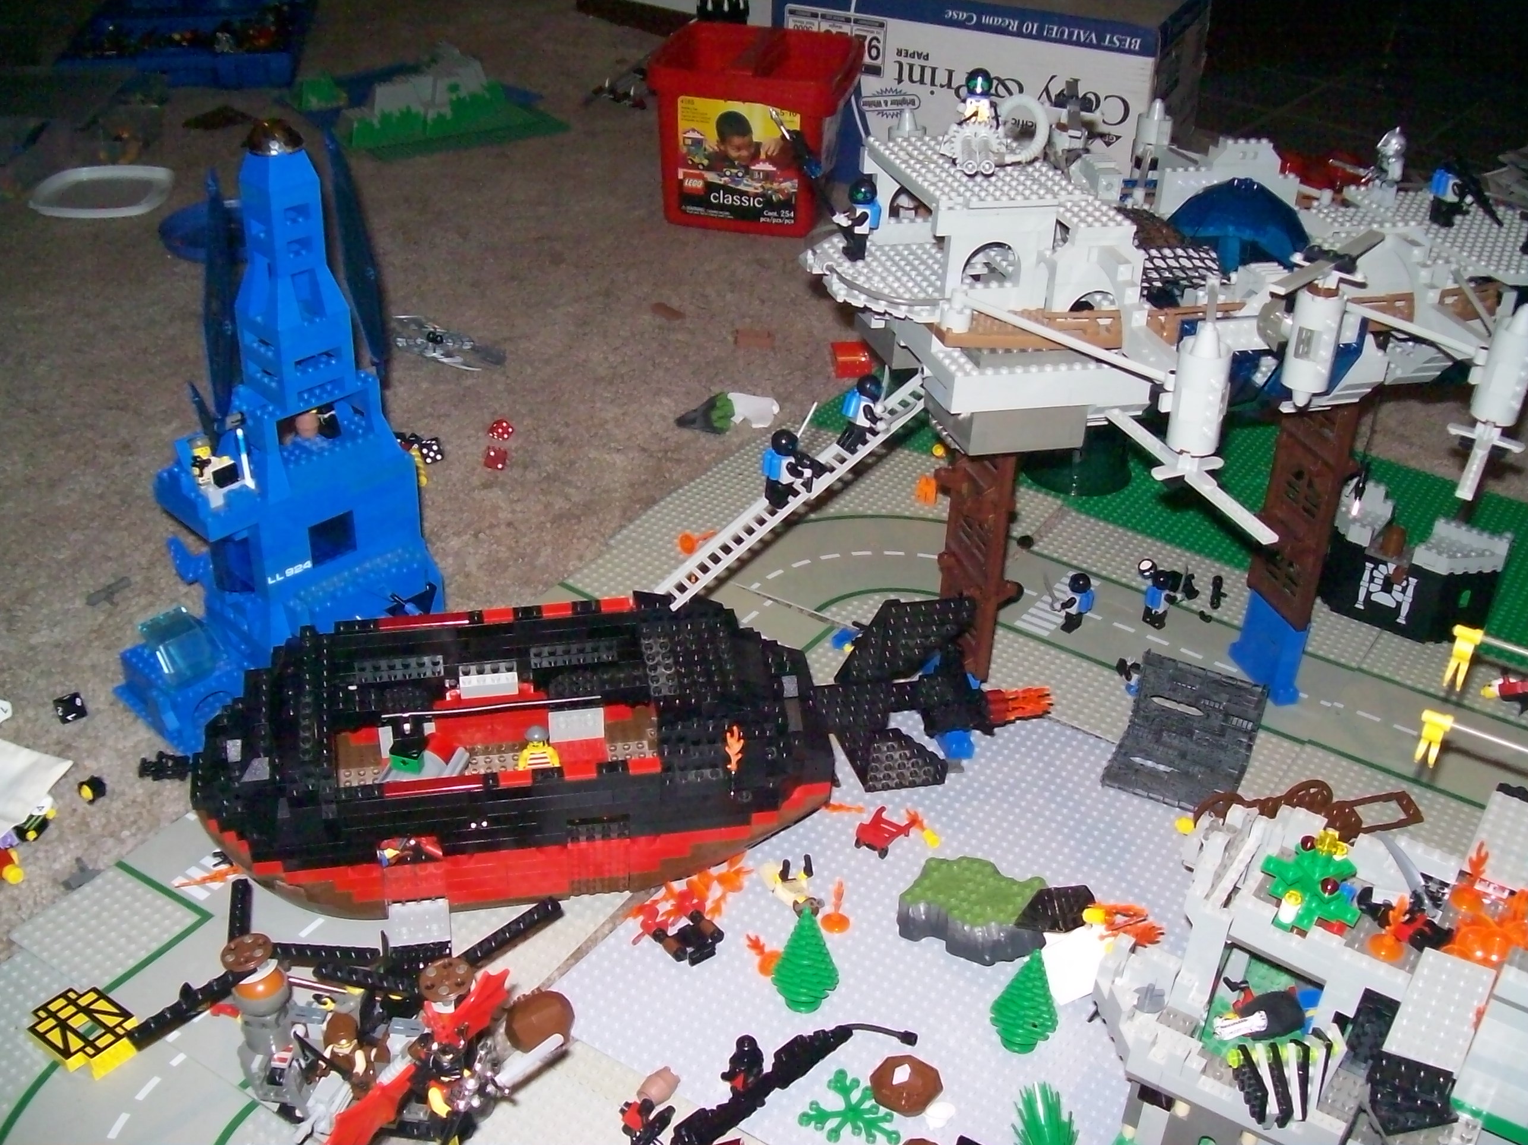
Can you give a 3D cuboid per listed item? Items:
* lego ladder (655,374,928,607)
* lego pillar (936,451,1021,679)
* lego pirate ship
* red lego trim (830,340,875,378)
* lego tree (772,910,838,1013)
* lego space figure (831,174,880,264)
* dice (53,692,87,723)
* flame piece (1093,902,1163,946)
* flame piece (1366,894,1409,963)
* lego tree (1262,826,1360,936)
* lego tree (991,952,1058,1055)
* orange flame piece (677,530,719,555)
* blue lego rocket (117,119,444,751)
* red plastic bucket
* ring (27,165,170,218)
[{"bbox_3d":[0.018,-0.044,0.878,0.191,0.008,0.021,-40,42,-6],"label":"lego ladder"},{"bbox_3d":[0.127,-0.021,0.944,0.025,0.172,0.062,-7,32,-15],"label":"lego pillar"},{"bbox_3d":[-0.066,0.083,0.859,0.474,0.162,0.134,-3,41,-12],"label":"lego pirate ship"},{"bbox_3d":[0.081,-0.194,1.450,0.034,0.026,0.022,1,31,0],"label":"red lego trim"},{"bbox_3d":[0.021,0.194,0.802,0.034,0.064,0.034,1,31,-1],"label":"lego tree"},{"bbox_3d":[0.050,-0.190,0.850,0.024,0.043,0.025,-7,32,-15],"label":"lego space figure"},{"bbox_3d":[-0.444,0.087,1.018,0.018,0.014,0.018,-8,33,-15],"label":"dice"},{"bbox_3d":[0.197,0.190,0.858,0.036,0.012,0.028,12,33,17],"label":"flame piece"},{"bbox_3d":[0.278,0.157,0.707,0.017,0.034,0.017,1,31,-1],"label":"flame piece"},{"bbox_3d":[0.251,0.140,0.721,0.045,0.056,0.045,21,36,29],"label":"lego tree"},{"bbox_3d":[0.128,0.208,0.785,0.034,0.062,0.034,1,31,-1],"label":"lego tree"},{"bbox_3d":[-0.048,-0.023,1.170,0.030,0.017,0.017,-18,36,-40],"label":"orange flame piece"},{"bbox_3d":[-0.299,-0.091,0.970,0.140,0.372,0.202,26,39,34],"label":"blue lego rocket"},{"bbox_3d":[-0.008,-0.514,1.857,0.210,0.182,0.215,8,31,10],"label":"red plastic bucket"},{"bbox_3d":[-0.785,-0.452,1.887,0.158,0.011,0.168,-4,32,-7],"label":"ring"}]

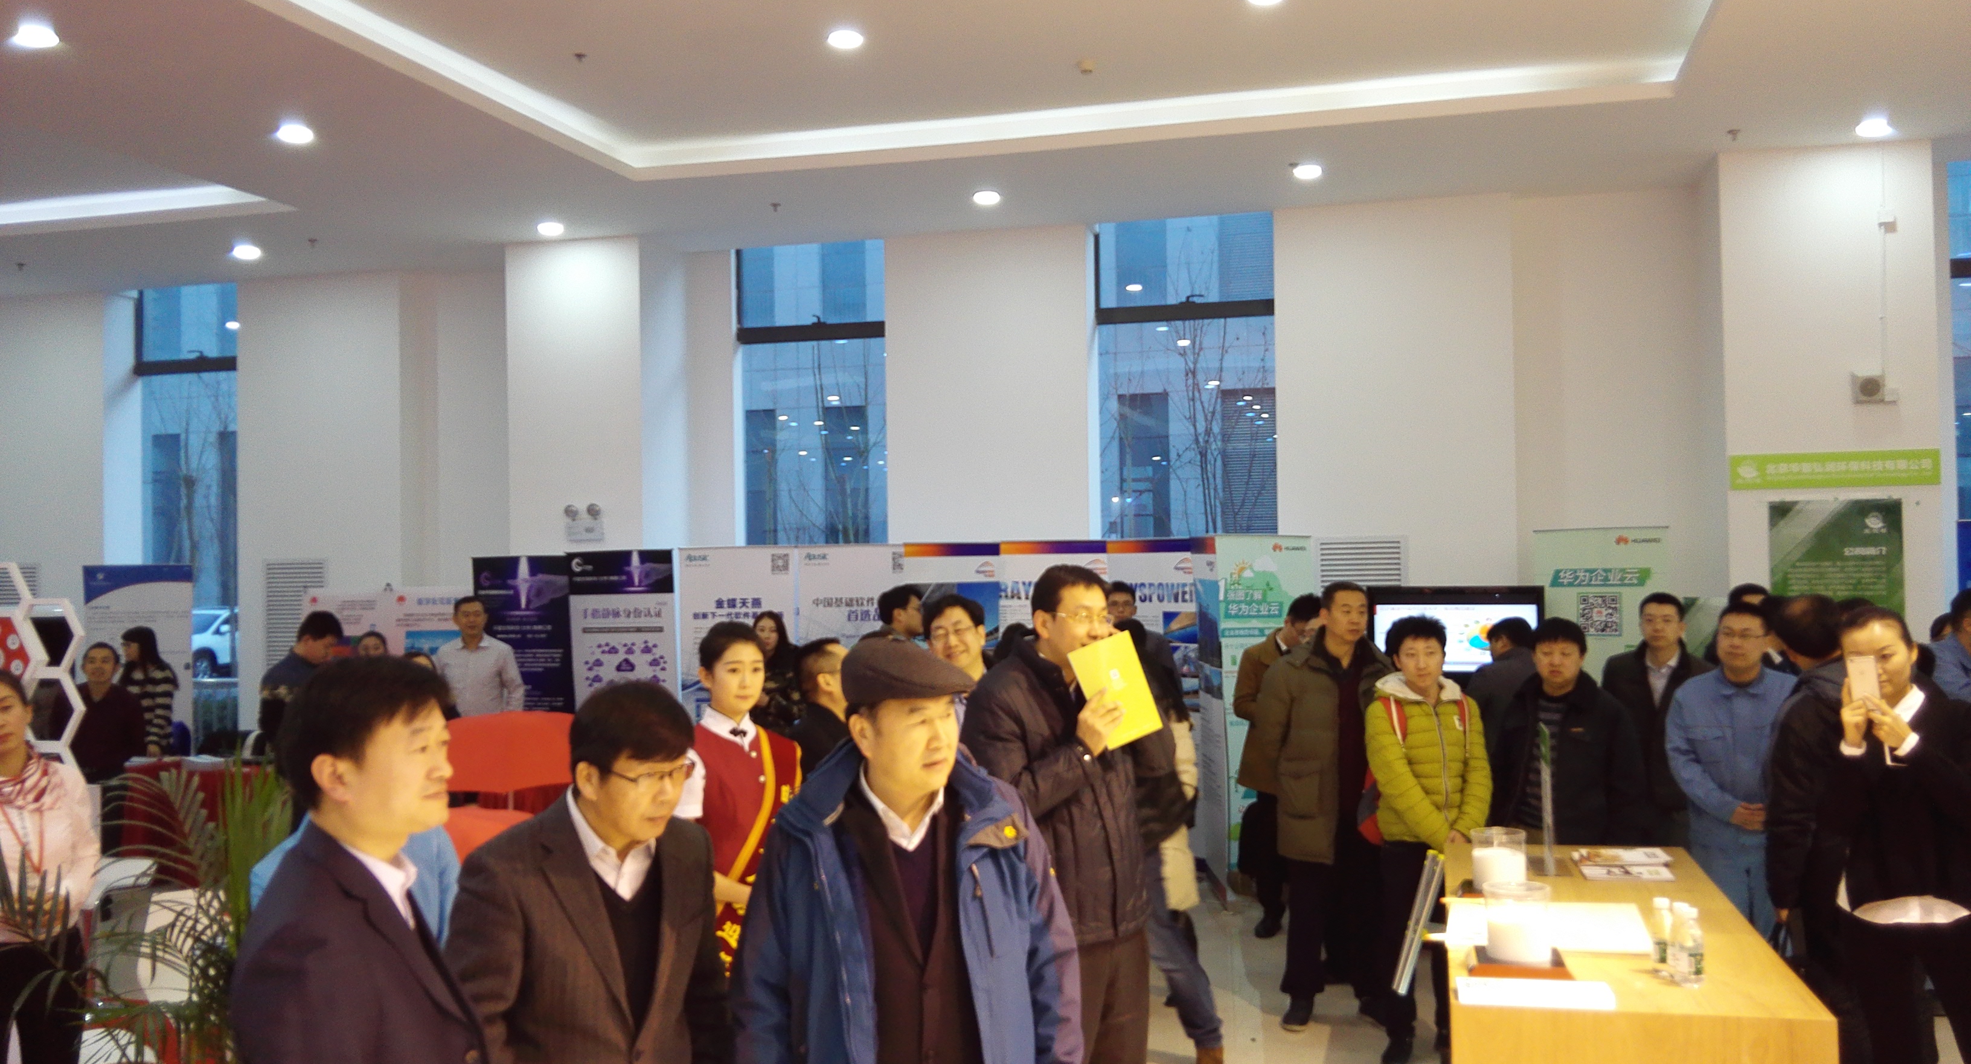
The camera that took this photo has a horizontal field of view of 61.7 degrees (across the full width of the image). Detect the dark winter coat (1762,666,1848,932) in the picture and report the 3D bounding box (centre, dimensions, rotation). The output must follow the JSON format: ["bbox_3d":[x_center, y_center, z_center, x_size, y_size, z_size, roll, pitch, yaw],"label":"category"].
[{"bbox_3d":[2.697,0.843,5.150,0.520,0.870,0.340,-1,-1,9],"label":"dark winter coat"}]

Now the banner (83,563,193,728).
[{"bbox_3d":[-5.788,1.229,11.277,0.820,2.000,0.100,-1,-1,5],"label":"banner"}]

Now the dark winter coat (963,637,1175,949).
[{"bbox_3d":[0.216,0.656,4.250,0.510,0.760,0.400,0,-2,-35],"label":"dark winter coat"}]

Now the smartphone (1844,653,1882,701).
[{"bbox_3d":[2.235,0.382,4.200,0.067,0.138,0.008,-5,-1,33],"label":"smartphone"}]

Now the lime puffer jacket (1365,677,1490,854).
[{"bbox_3d":[1.633,0.835,6.070,0.460,0.650,0.320,-1,-1,-6],"label":"lime puffer jacket"}]

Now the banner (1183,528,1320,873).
[{"bbox_3d":[1.538,1.021,9.400,0.760,2.000,0.150,-1,-1,-7],"label":"banner"}]

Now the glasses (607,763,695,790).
[{"bbox_3d":[-0.595,0.397,2.820,0.140,0.042,0.140,12,12,36],"label":"glasses"}]

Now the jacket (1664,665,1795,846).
[{"bbox_3d":[2.762,0.821,6.050,0.510,0.680,0.320,-2,-2,34],"label":"jacket"}]

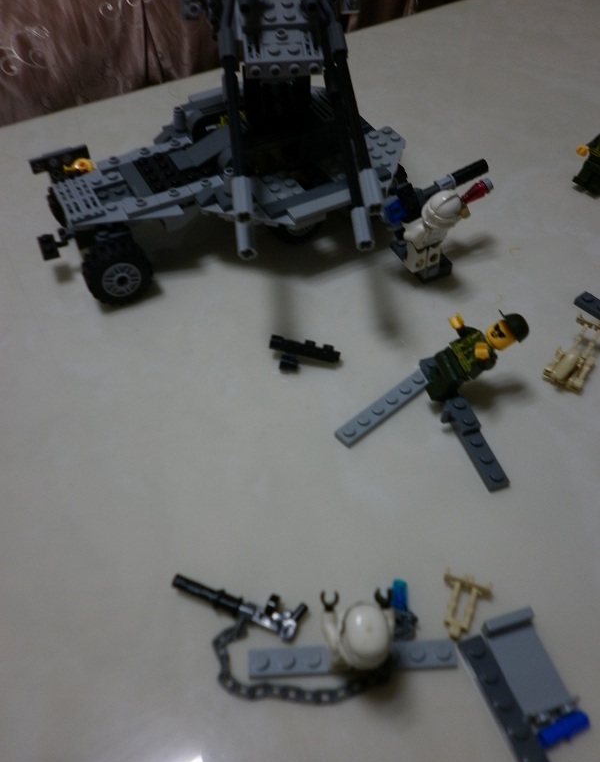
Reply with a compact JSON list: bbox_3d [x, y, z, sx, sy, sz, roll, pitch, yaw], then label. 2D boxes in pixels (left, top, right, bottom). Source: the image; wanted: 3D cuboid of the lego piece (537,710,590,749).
[{"bbox_3d":[0.075,0.099,0.184,0.015,0.005,0.005,-21,50,-13],"label":"lego piece"}]

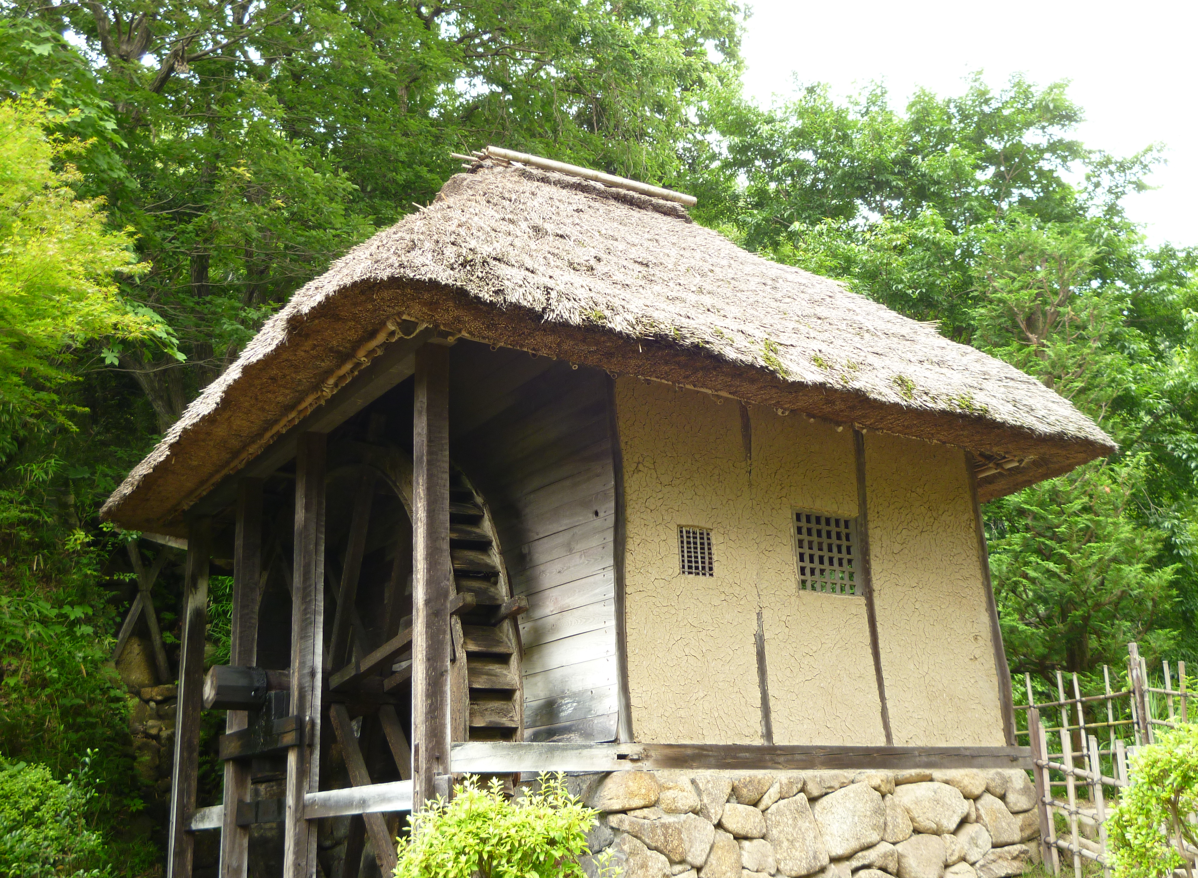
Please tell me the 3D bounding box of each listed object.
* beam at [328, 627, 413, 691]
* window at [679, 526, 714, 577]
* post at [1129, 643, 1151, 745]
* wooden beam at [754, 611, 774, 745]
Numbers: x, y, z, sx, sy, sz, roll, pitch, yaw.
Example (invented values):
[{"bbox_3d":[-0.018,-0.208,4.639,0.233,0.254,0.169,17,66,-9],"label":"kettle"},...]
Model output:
[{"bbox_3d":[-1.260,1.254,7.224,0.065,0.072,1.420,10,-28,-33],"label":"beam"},{"bbox_3d":[0.561,0.673,7.386,0.263,0.289,0.060,10,-22,-35],"label":"window"},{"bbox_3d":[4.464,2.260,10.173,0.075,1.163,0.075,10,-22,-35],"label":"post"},{"bbox_3d":[0.948,1.421,7.426,0.090,0.787,0.090,10,-22,-35],"label":"wooden beam"}]

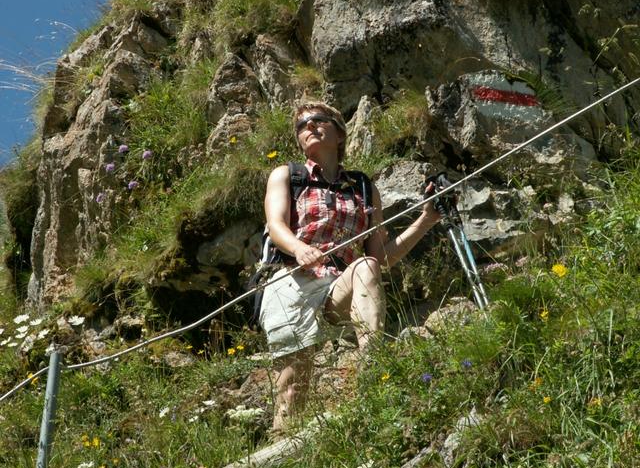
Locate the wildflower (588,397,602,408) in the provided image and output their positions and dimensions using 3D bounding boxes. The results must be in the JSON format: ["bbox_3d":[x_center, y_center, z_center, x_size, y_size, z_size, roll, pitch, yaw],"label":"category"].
[{"bbox_3d":[0.958,0.586,9.900,0.046,0.040,0.040,0,-13,0],"label":"wildflower"}]

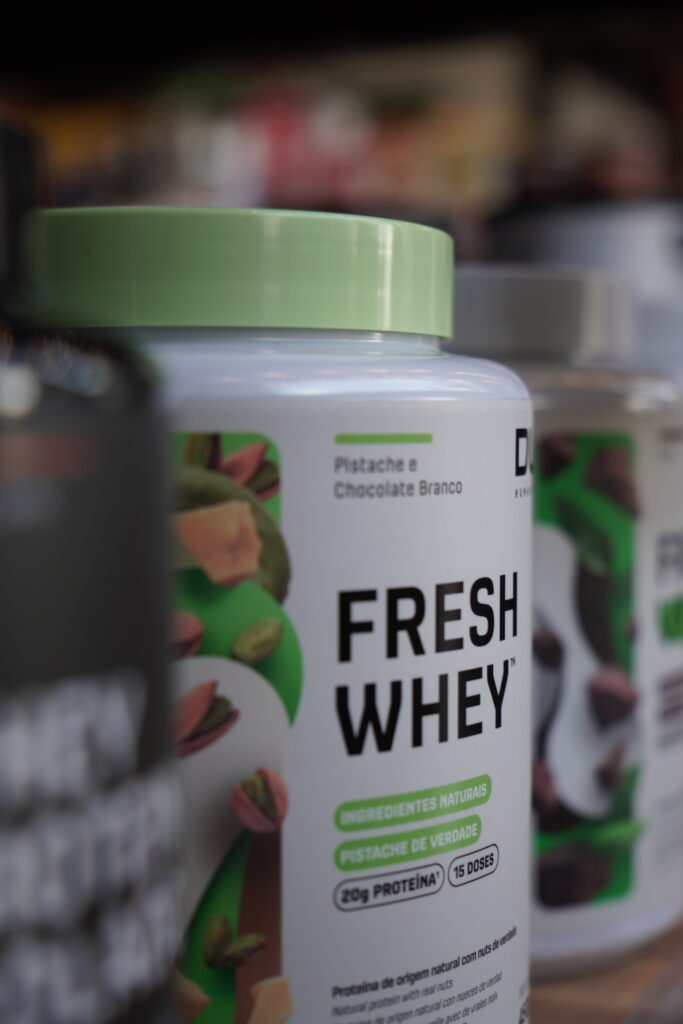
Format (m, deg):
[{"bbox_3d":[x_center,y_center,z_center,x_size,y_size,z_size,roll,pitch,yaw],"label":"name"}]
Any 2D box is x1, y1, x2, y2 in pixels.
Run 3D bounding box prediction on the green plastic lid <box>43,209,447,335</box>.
[{"bbox_3d":[-0.028,-0.040,0.311,0.096,0.018,0.096,0,3,0],"label":"green plastic lid"}]

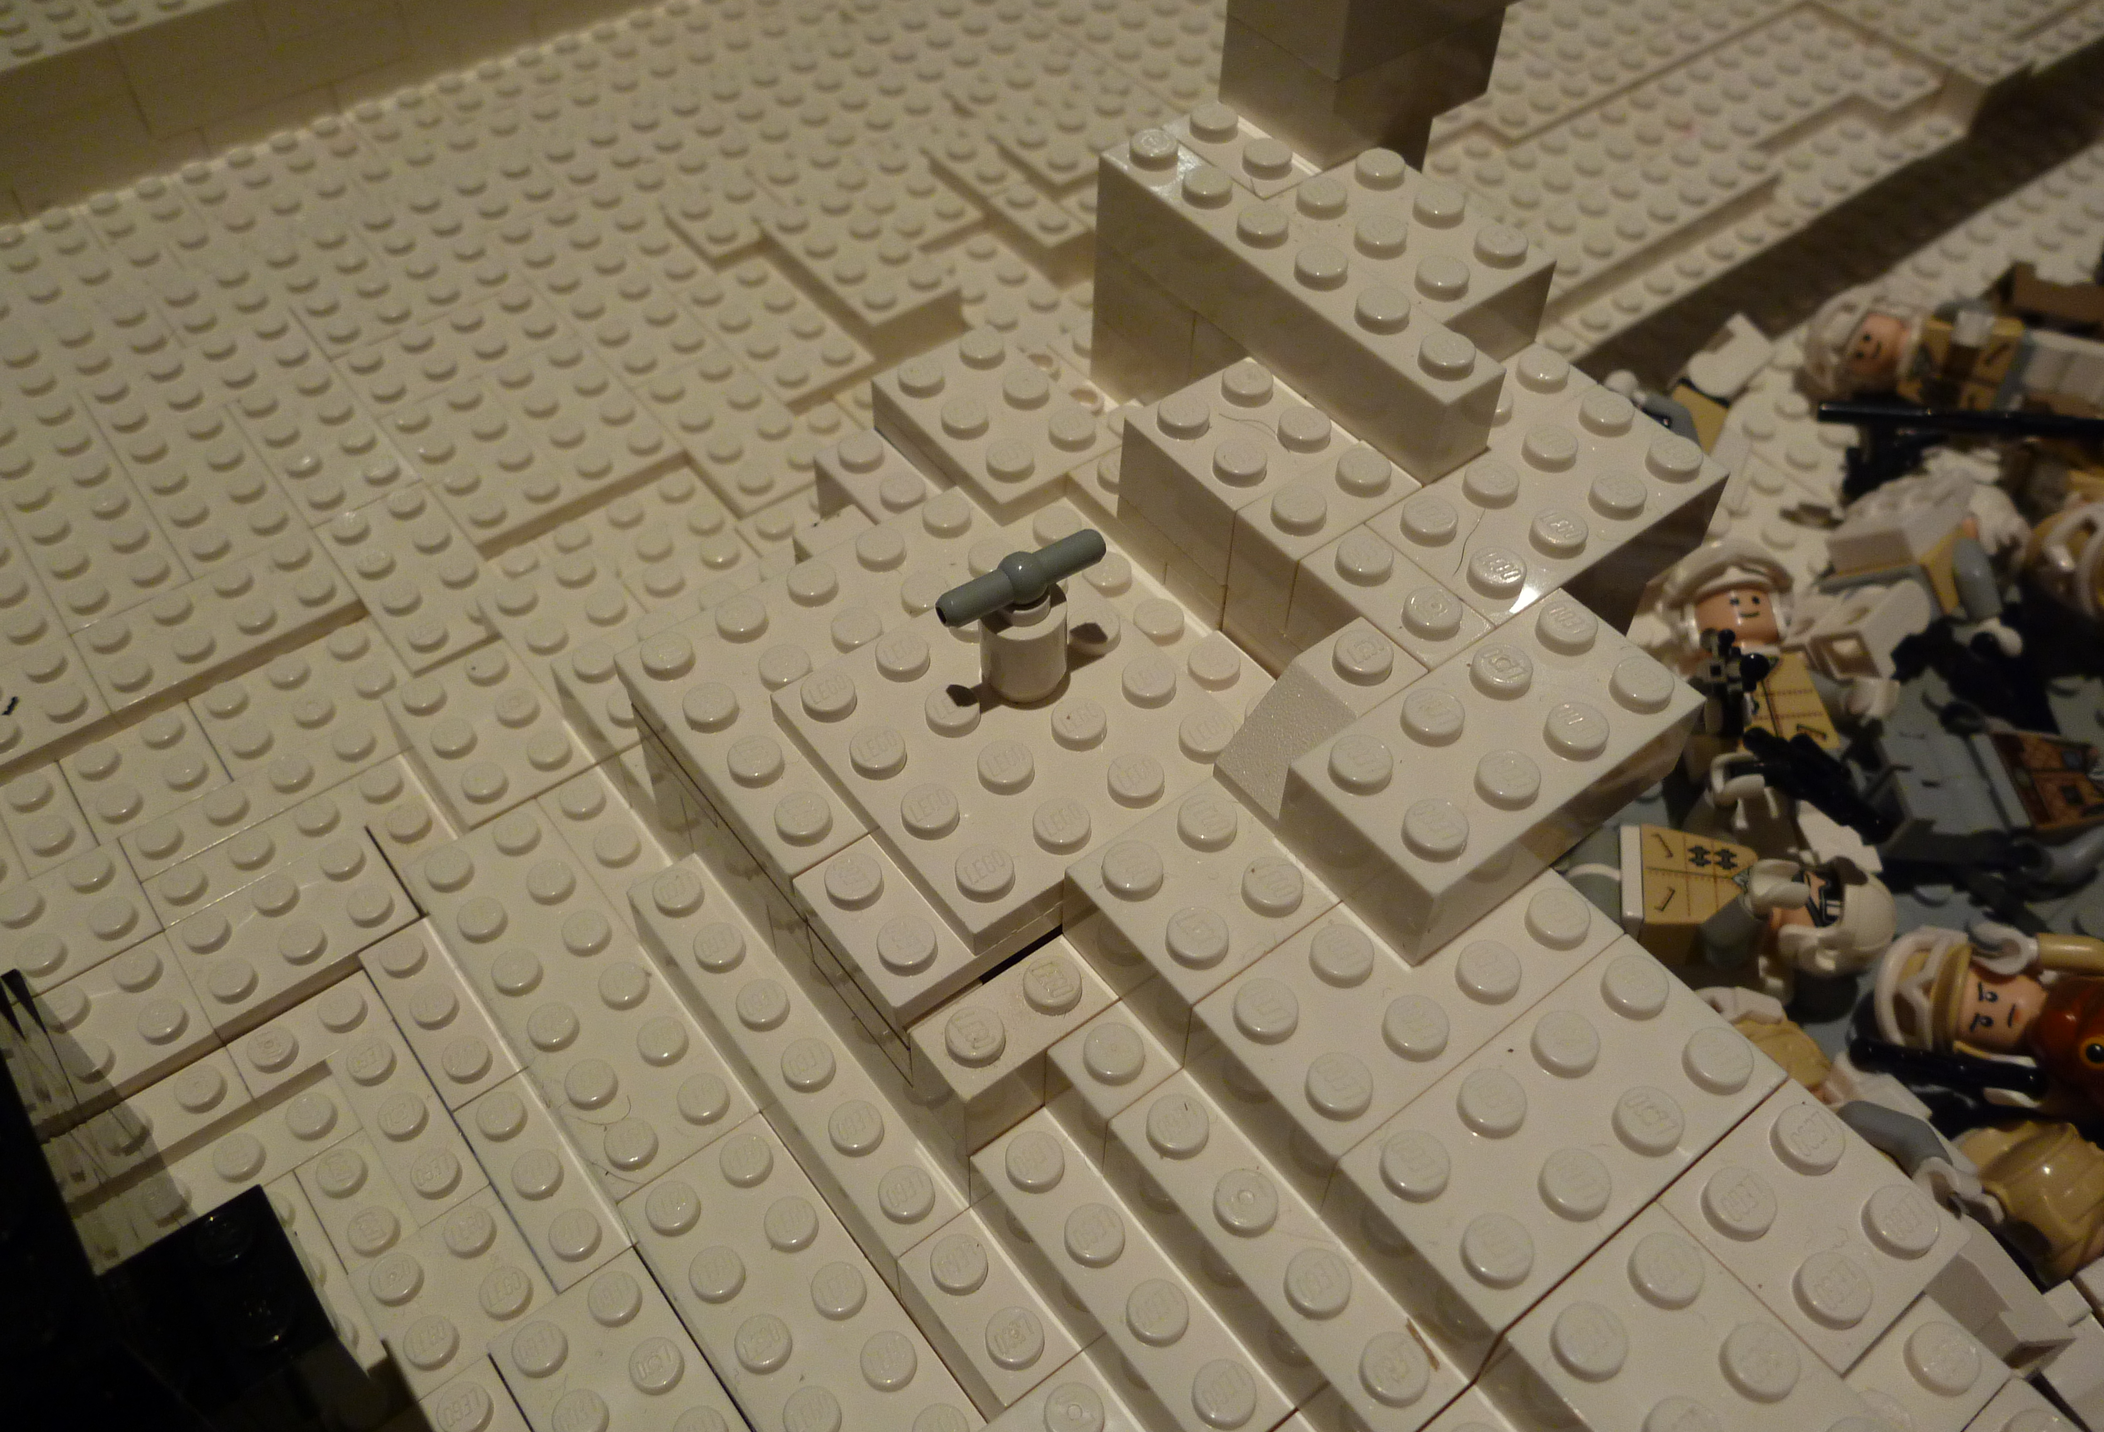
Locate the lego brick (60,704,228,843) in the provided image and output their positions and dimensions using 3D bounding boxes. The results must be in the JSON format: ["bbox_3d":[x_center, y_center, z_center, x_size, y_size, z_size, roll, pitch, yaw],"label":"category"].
[{"bbox_3d":[-0.110,0.008,0.209,0.016,0.006,0.016,-30,58,-23],"label":"lego brick"}]

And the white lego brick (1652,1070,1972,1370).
[{"bbox_3d":[0.054,0.038,0.125,0.016,0.011,0.016,-31,58,-24],"label":"white lego brick"}]

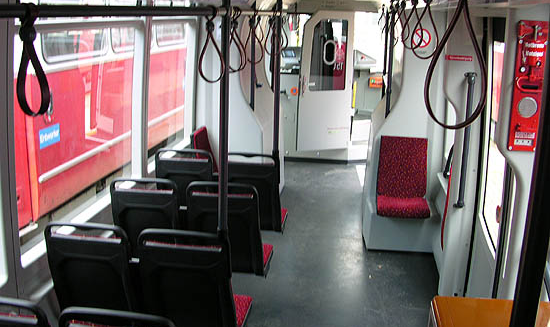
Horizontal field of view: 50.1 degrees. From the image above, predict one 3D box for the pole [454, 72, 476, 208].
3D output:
[{"bbox_3d":[1.191,-0.138,3.672,0.061,0.854,0.087,3,15,8],"label":"pole"}]

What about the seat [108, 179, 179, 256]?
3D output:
[{"bbox_3d":[-0.759,0.350,3.863,0.432,0.674,0.543,3,15,8],"label":"seat"}]

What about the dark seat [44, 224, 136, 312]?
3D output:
[{"bbox_3d":[-0.876,0.542,3.109,0.432,0.674,0.543,3,15,8],"label":"dark seat"}]

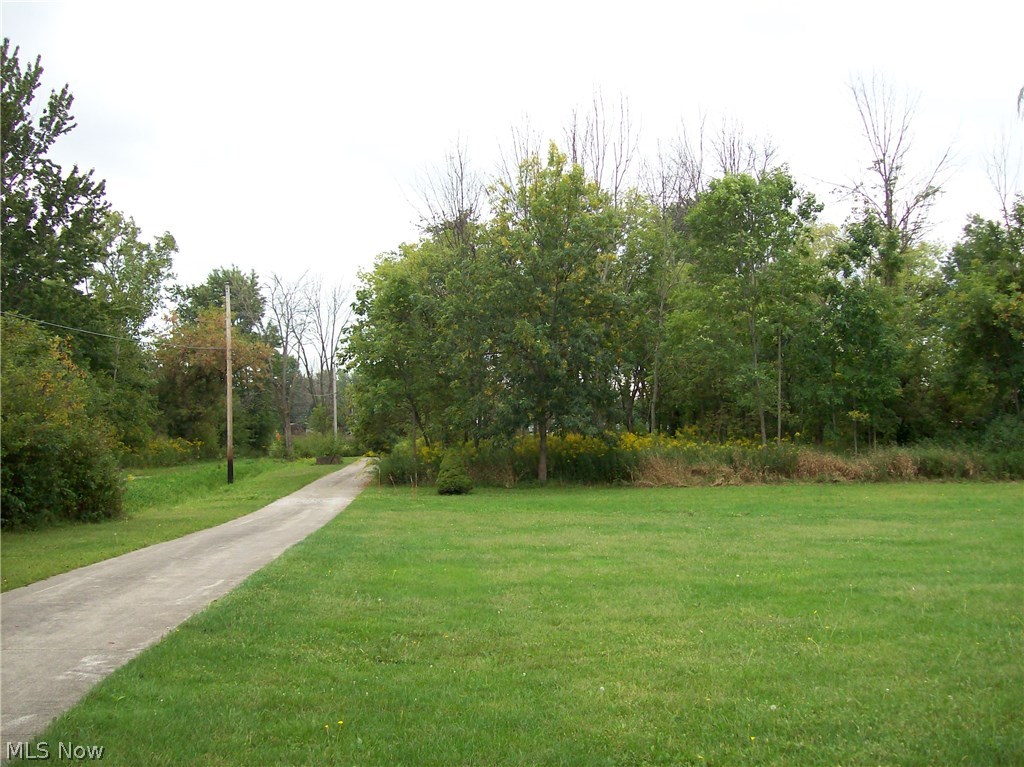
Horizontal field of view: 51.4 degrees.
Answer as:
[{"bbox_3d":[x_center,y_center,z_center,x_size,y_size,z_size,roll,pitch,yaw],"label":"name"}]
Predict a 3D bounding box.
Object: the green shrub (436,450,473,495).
[{"bbox_3d":[-2.033,3.059,37.538,1.250,1.530,1.250,-1,-3,0],"label":"green shrub"}]

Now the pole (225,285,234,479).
[{"bbox_3d":[-11.304,0.017,42.700,0.240,8.000,0.240,-1,-3,0],"label":"pole"}]

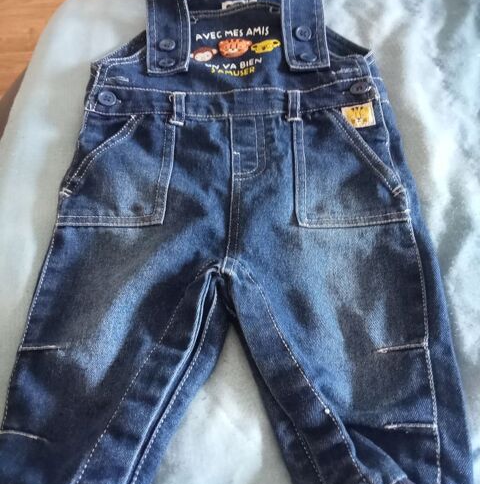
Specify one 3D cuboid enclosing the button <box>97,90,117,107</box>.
[{"bbox_3d":[-0.114,-0.123,0.445,0.016,0.004,0.016,1,60,-1],"label":"button"}]

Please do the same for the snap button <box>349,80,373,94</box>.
[{"bbox_3d":[0.108,-0.138,0.461,0.016,0.004,0.016,1,60,-1],"label":"snap button"}]

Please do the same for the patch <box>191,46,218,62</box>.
[{"bbox_3d":[-0.033,-0.173,0.477,0.026,0.003,0.020,-17,62,-11],"label":"patch"}]

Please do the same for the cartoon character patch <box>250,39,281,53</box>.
[{"bbox_3d":[0.025,-0.183,0.485,0.029,0.003,0.019,-13,61,-9],"label":"cartoon character patch"}]

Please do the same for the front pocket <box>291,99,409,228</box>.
[{"bbox_3d":[0.089,-0.063,0.418,0.093,0.012,0.126,1,60,-2],"label":"front pocket"}]

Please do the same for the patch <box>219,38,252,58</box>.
[{"bbox_3d":[-0.004,-0.181,0.482,0.032,0.003,0.025,-12,61,-9],"label":"patch"}]

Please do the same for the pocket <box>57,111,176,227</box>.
[{"bbox_3d":[-0.097,-0.059,0.408,0.088,0.012,0.112,-1,60,-2],"label":"pocket"}]

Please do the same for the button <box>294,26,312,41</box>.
[{"bbox_3d":[0.061,-0.199,0.495,0.016,0.004,0.016,1,60,-1],"label":"button"}]

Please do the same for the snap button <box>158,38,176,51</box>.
[{"bbox_3d":[-0.067,-0.183,0.481,0.016,0.004,0.016,1,60,-1],"label":"snap button"}]

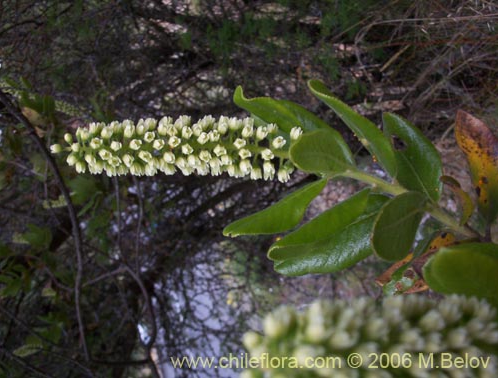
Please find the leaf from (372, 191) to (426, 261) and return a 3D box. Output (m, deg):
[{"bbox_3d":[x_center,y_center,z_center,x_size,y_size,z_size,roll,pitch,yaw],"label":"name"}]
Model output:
[{"bbox_3d":[0.068,0.015,0.254,0.007,0.042,0.025,19,127,47],"label":"leaf"}]

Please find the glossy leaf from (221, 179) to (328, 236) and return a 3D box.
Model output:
[{"bbox_3d":[0.013,0.008,0.267,0.017,0.055,0.010,64,-177,36],"label":"glossy leaf"}]

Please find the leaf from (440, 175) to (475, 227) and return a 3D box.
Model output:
[{"bbox_3d":[0.098,0.006,0.270,0.025,0.009,0.011,68,155,9],"label":"leaf"}]

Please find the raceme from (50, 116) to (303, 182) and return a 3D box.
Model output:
[{"bbox_3d":[-0.034,-0.019,0.265,0.028,0.117,0.028,-178,90,-85],"label":"raceme"}]

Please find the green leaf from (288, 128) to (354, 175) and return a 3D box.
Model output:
[{"bbox_3d":[0.033,-0.016,0.256,0.007,0.034,0.020,3,82,65],"label":"green leaf"}]

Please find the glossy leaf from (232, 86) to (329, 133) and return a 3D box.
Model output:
[{"bbox_3d":[0.020,-0.032,0.281,0.023,0.068,0.013,-63,-17,22],"label":"glossy leaf"}]

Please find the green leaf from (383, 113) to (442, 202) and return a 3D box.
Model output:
[{"bbox_3d":[0.079,-0.016,0.276,0.024,0.009,0.051,-36,70,32],"label":"green leaf"}]

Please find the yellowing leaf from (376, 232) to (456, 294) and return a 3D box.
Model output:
[{"bbox_3d":[0.080,0.035,0.274,0.019,0.043,0.012,58,-173,36],"label":"yellowing leaf"}]

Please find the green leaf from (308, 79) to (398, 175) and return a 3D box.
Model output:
[{"bbox_3d":[0.049,-0.029,0.272,0.063,0.012,0.018,50,145,6],"label":"green leaf"}]

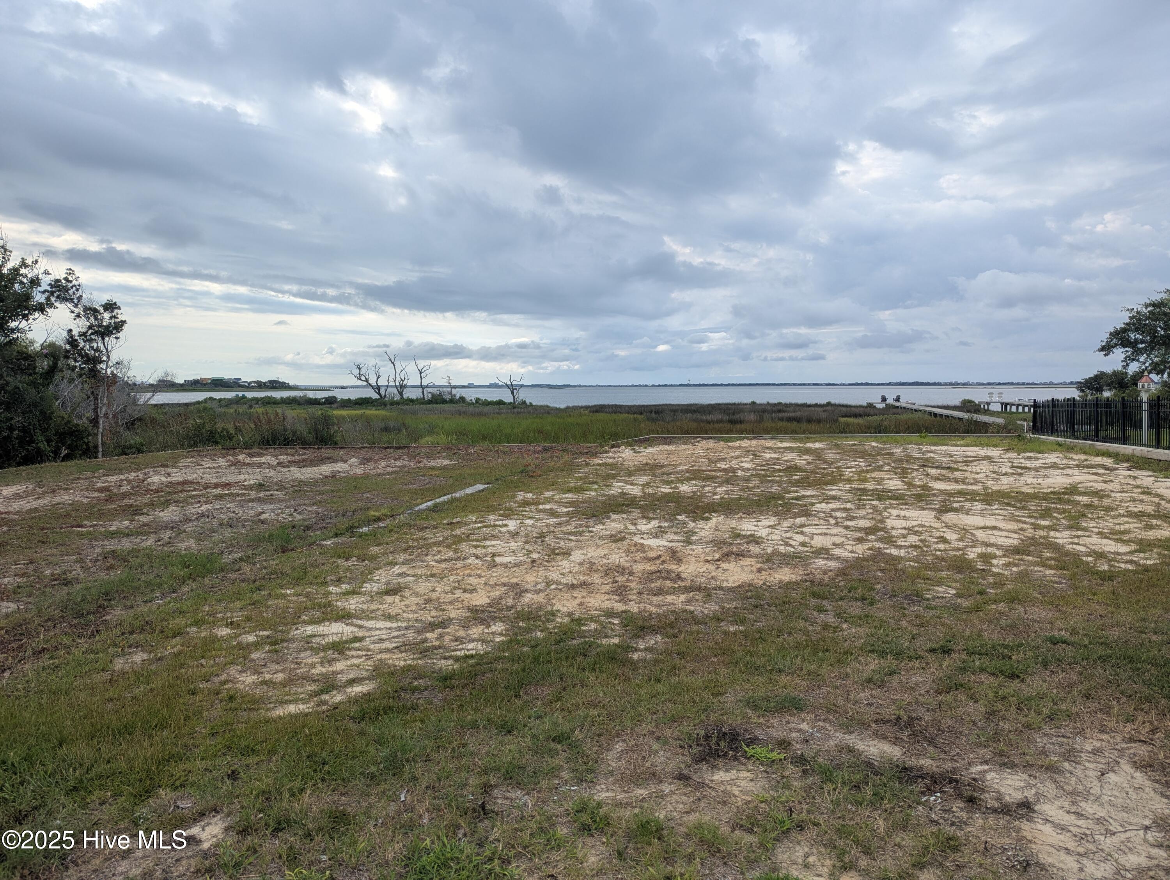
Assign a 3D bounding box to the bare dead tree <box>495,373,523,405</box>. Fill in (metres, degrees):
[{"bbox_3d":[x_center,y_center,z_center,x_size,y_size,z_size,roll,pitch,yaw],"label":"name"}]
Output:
[{"bbox_3d":[-9.934,-6.685,107.000,3.600,4.500,3.300,-1,4,-5],"label":"bare dead tree"}]

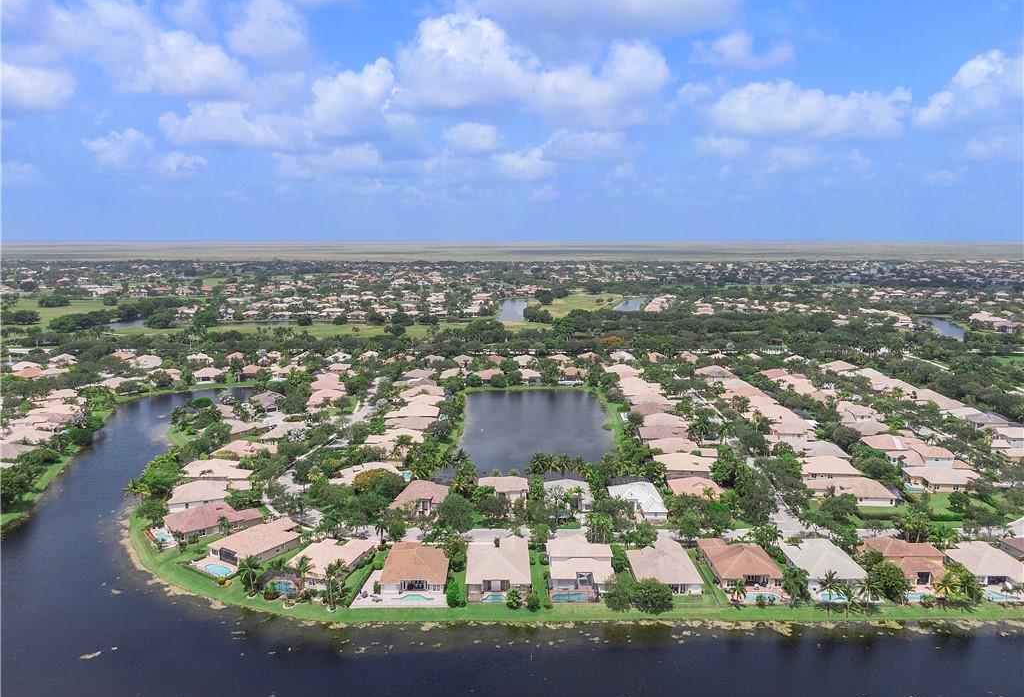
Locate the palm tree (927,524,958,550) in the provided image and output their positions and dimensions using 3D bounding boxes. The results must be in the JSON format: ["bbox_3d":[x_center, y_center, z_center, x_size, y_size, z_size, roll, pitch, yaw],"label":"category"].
[{"bbox_3d":[120.800,53.370,199.920,8.300,7.800,8.300,0,9,0],"label":"palm tree"}]

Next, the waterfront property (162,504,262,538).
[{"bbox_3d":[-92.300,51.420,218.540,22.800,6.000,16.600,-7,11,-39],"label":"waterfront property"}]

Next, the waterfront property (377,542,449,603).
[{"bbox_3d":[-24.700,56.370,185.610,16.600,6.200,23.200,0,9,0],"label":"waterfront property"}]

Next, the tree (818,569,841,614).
[{"bbox_3d":[69.360,53.510,154.540,5.400,9.500,5.400,0,9,0],"label":"tree"}]

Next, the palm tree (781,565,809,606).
[{"bbox_3d":[68.000,57.080,171.150,6.500,9.200,6.500,0,9,0],"label":"palm tree"}]

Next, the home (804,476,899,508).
[{"bbox_3d":[105.710,44.480,224.520,24.200,6.200,15.580,0,9,0],"label":"home"}]

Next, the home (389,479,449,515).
[{"bbox_3d":[-30.400,48.740,235.330,17.000,6.200,22.000,0,9,-2],"label":"home"}]

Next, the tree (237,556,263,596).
[{"bbox_3d":[-64.600,56.260,177.100,6.300,9.000,6.300,0,9,0],"label":"tree"}]

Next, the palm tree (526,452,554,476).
[{"bbox_3d":[10.000,43.150,258.550,8.800,10.200,8.800,0,9,0],"label":"palm tree"}]

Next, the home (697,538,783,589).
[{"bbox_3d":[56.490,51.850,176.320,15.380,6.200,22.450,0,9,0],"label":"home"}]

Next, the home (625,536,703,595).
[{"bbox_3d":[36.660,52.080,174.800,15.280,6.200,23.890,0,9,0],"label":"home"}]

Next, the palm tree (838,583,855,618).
[{"bbox_3d":[72.820,54.630,153.450,4.000,7.610,4.000,0,9,0],"label":"palm tree"}]

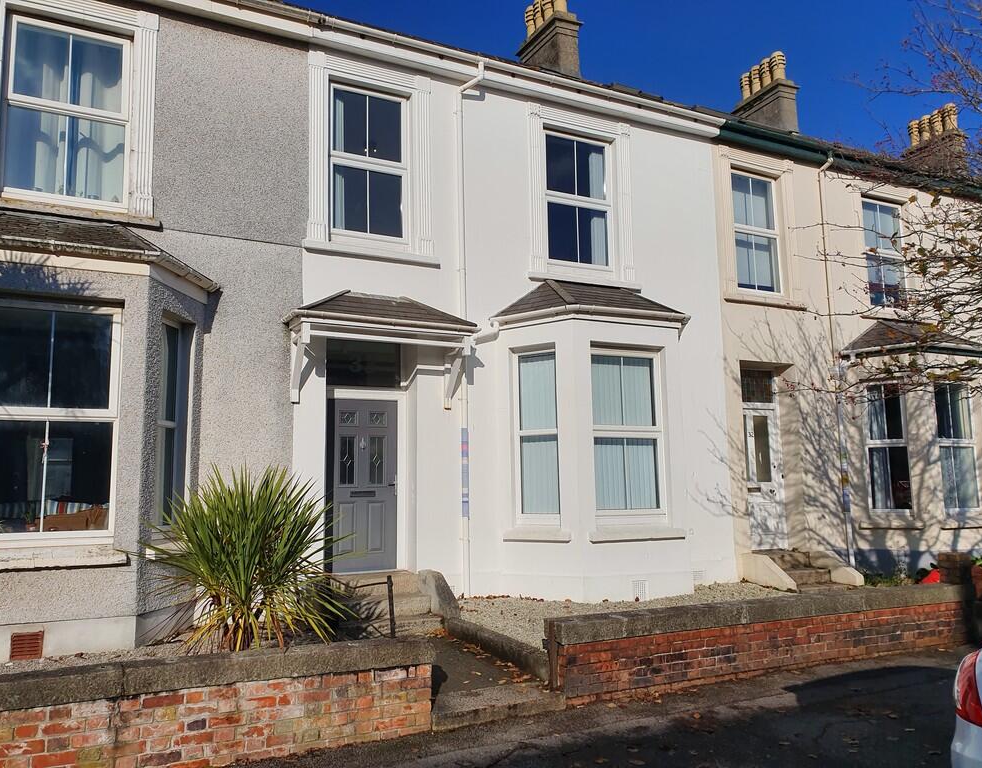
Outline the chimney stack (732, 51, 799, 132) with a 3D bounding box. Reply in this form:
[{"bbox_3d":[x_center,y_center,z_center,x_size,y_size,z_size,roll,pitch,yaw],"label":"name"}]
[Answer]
[{"bbox_3d":[6.665,-6.809,18.705,0.700,2.050,1.560,3,-8,-27],"label":"chimney stack"}]

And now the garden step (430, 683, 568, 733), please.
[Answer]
[{"bbox_3d":[-0.017,2.300,5.529,1.052,0.106,0.415,3,-8,-27],"label":"garden step"}]

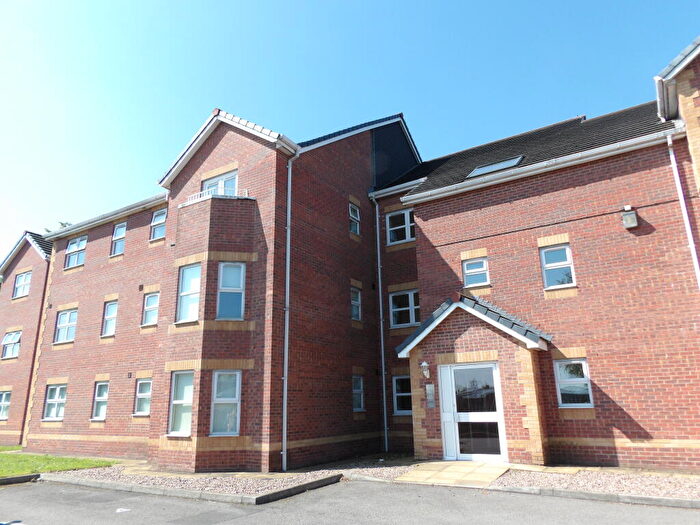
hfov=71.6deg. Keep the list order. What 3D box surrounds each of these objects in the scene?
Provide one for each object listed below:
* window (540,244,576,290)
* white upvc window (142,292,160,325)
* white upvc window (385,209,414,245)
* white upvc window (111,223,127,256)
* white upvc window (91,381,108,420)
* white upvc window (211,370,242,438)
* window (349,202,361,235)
[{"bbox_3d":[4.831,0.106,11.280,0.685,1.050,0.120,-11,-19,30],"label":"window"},{"bbox_3d":[-6.166,1.451,15.097,0.791,1.059,0.120,-11,-19,30],"label":"white upvc window"},{"bbox_3d":[1.871,-1.227,16.087,1.500,1.186,0.120,-11,-19,30],"label":"white upvc window"},{"bbox_3d":[-8.023,-0.792,16.907,0.798,1.201,0.130,-11,-19,30],"label":"white upvc window"},{"bbox_3d":[-7.889,4.388,15.385,0.798,1.215,0.120,-11,-19,30],"label":"white upvc window"},{"bbox_3d":[-2.856,3.214,11.161,0.660,1.460,0.120,2,-16,-11],"label":"white upvc window"},{"bbox_3d":[0.123,-1.384,15.631,0.130,0.984,0.688,-11,-19,30],"label":"window"}]

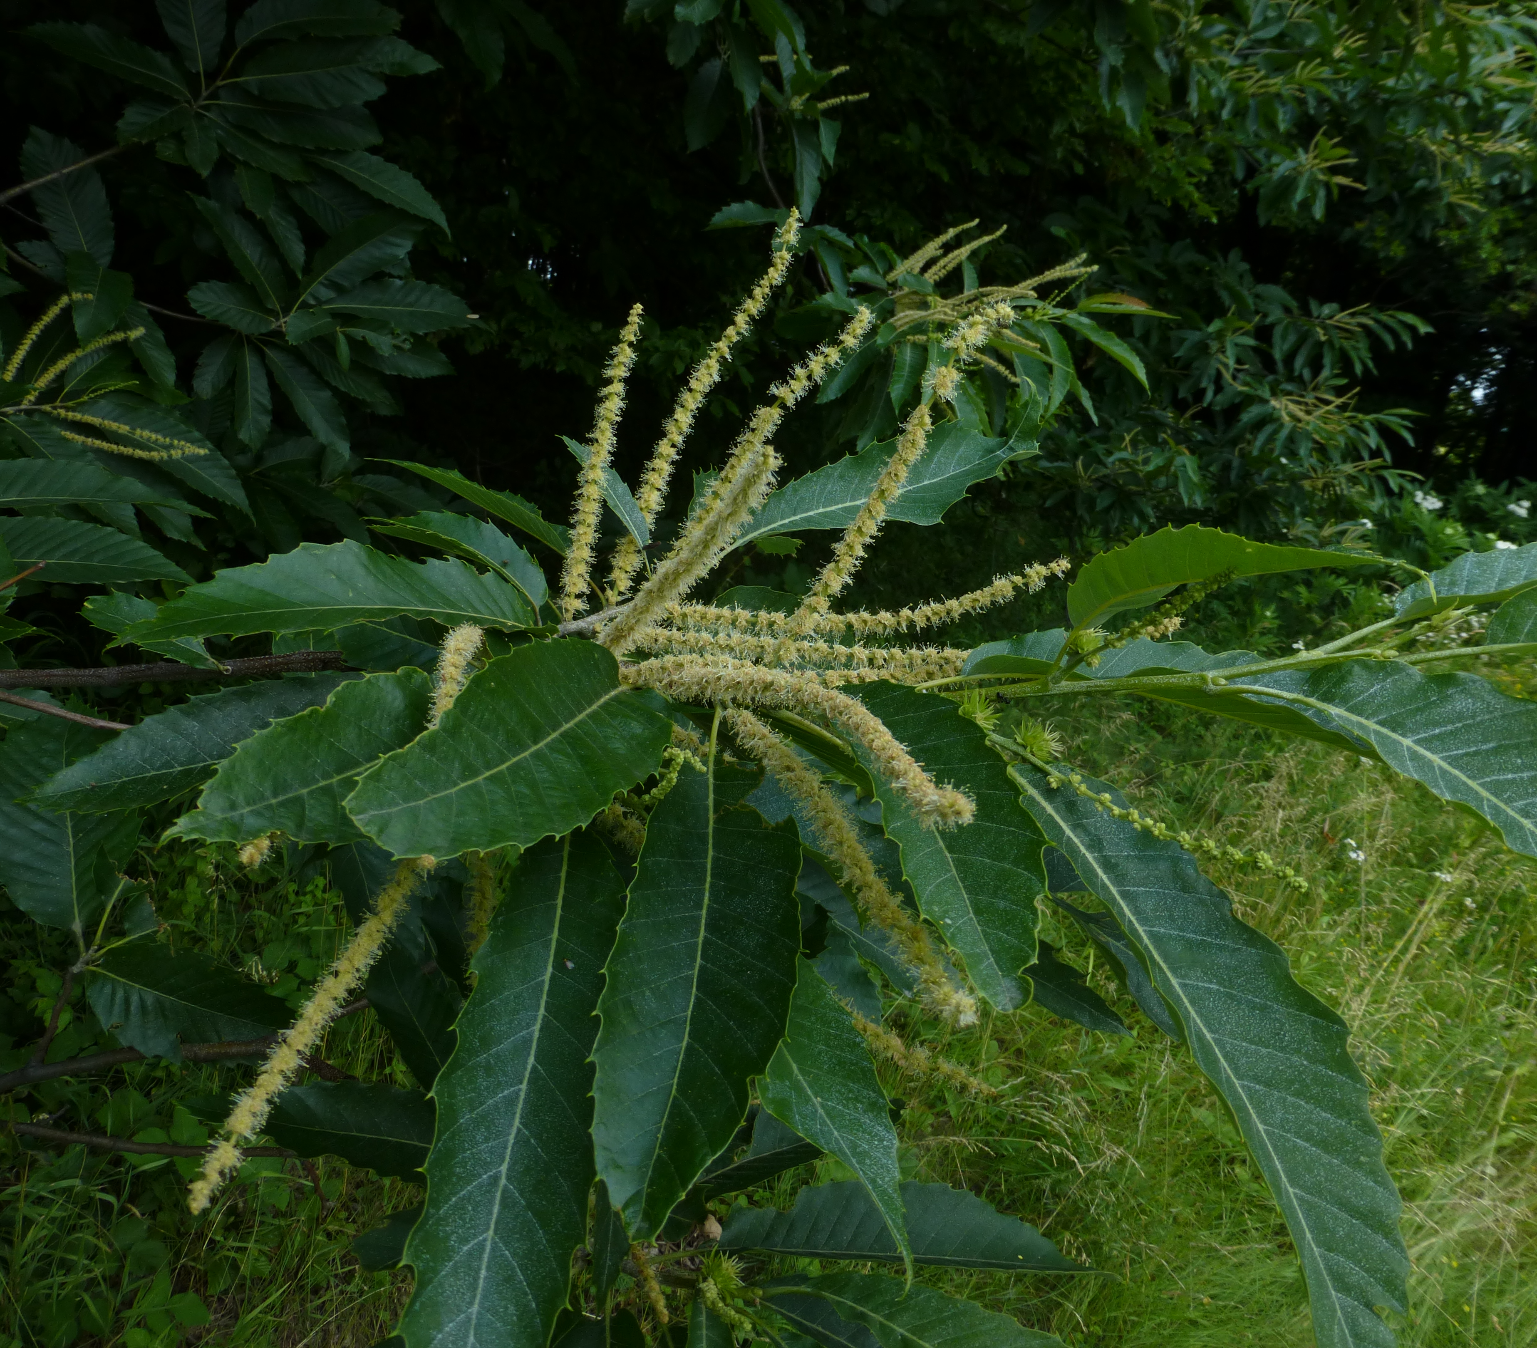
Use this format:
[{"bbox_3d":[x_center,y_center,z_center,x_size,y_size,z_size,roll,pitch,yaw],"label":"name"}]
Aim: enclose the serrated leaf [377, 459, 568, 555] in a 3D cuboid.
[{"bbox_3d":[-0.153,-0.089,0.640,0.151,0.022,0.045,24,33,32],"label":"serrated leaf"}]

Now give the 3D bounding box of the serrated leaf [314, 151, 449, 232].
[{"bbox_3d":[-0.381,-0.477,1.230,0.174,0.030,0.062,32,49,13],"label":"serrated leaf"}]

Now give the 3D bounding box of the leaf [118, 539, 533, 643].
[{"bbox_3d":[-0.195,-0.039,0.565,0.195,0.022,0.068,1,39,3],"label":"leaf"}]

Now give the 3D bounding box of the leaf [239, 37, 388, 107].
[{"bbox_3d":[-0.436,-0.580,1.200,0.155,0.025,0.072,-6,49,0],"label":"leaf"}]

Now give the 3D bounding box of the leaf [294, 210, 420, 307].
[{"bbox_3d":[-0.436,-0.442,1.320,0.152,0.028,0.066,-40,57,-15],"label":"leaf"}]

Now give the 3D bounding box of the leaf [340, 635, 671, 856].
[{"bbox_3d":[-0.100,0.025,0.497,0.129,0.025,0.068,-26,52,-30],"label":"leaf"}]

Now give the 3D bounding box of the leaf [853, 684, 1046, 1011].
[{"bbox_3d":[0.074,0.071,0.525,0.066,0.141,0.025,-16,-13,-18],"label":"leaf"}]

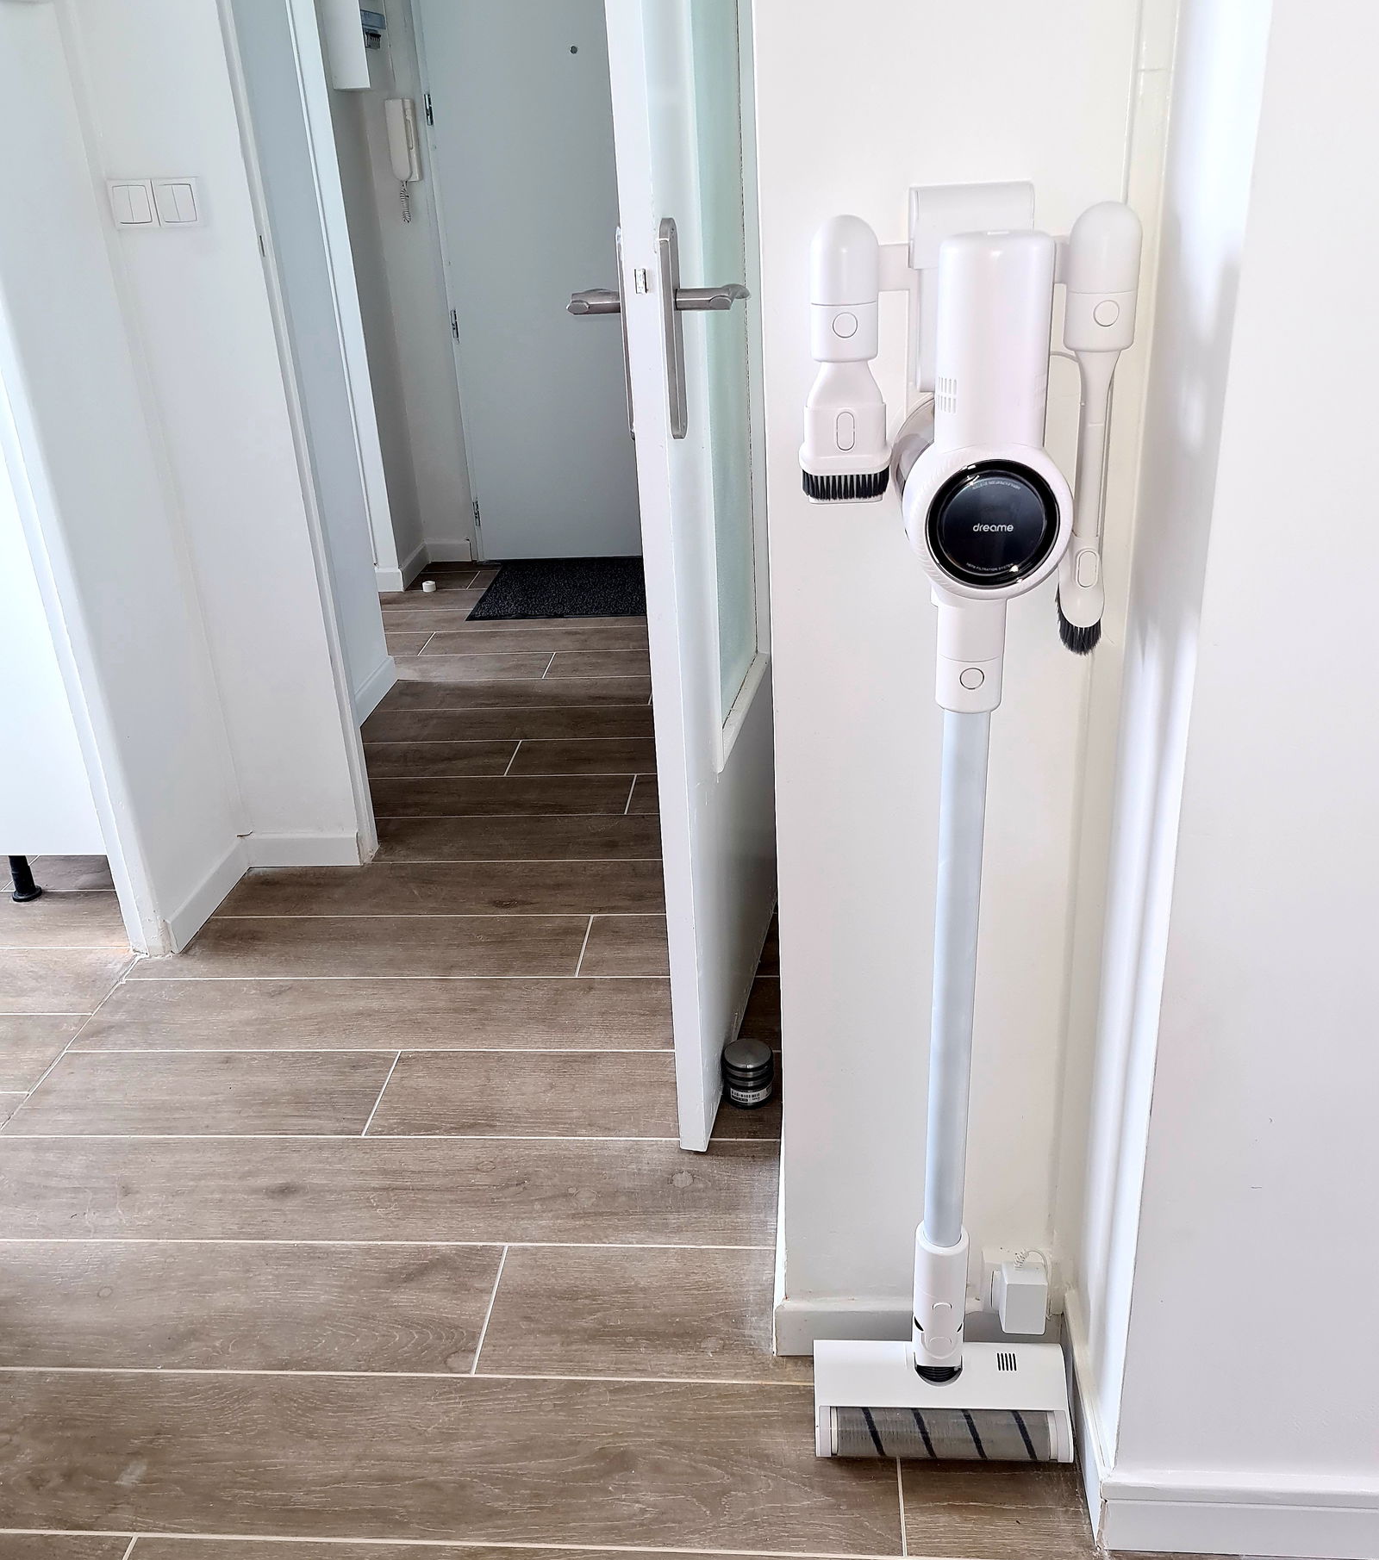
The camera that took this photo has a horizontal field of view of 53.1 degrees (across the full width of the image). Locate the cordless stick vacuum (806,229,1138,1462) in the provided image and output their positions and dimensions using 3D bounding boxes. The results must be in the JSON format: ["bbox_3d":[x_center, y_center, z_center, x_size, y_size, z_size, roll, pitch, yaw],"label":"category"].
[{"bbox_3d":[0.229,0.142,1.185,0.252,1.170,0.205,-1,25,5],"label":"cordless stick vacuum"}]

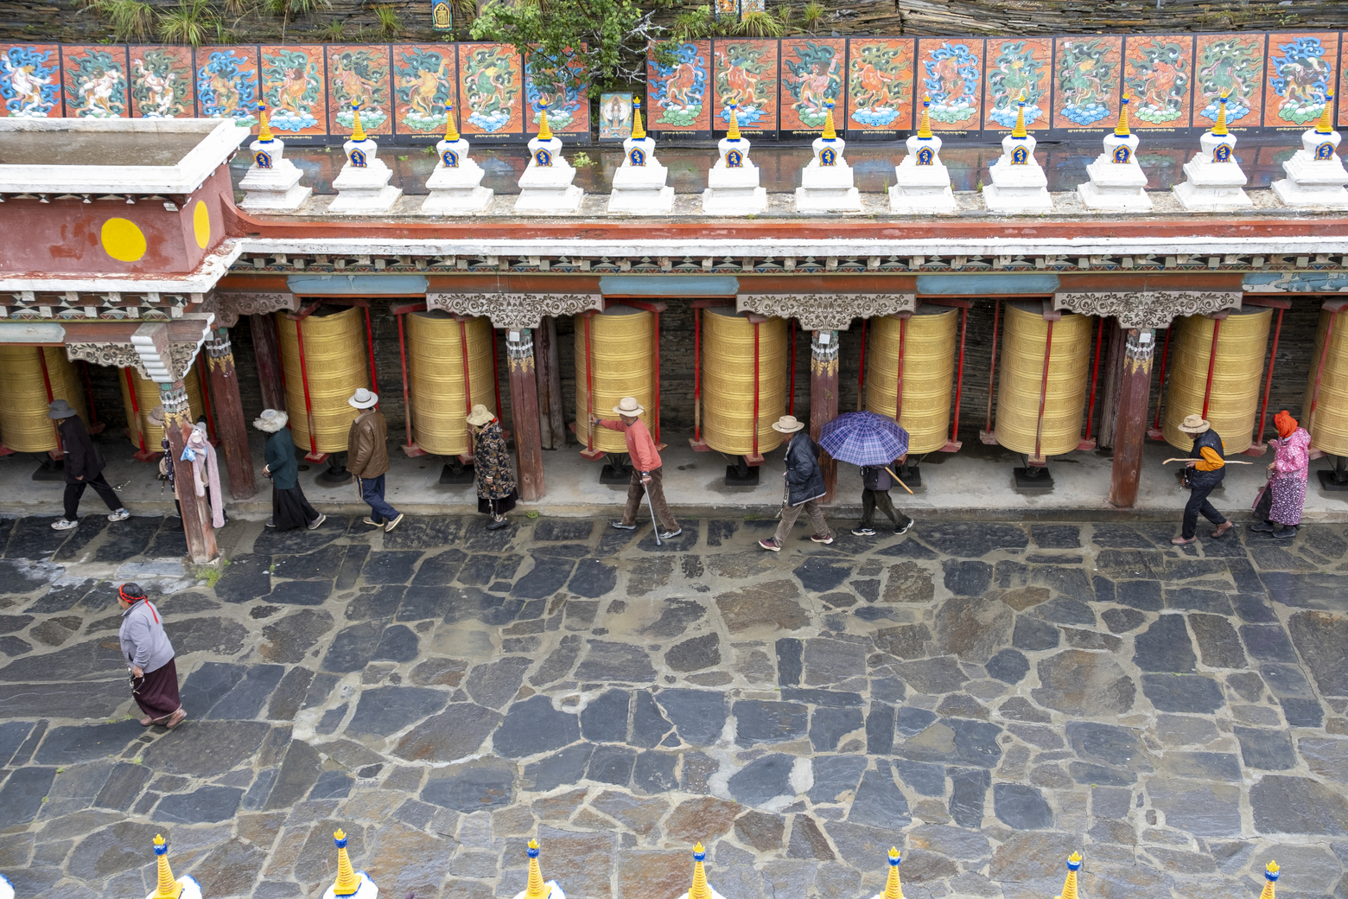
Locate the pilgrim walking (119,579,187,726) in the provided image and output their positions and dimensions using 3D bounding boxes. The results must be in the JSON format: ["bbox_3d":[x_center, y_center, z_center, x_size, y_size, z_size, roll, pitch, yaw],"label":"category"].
[{"bbox_3d":[-4.907,1.924,14.366,0.520,1.548,0.460,0,25,2],"label":"pilgrim walking"}]

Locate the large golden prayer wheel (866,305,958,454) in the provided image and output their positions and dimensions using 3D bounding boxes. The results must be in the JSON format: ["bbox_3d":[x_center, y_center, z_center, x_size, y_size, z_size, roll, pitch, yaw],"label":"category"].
[{"bbox_3d":[2.785,-0.937,18.048,0.990,1.735,0.990,0,26,2],"label":"large golden prayer wheel"}]

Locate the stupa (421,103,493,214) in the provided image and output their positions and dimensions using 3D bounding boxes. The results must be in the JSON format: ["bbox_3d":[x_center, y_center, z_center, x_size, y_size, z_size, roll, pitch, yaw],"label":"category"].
[{"bbox_3d":[-2.442,-3.290,17.015,0.700,1.162,0.680,0,26,2],"label":"stupa"}]

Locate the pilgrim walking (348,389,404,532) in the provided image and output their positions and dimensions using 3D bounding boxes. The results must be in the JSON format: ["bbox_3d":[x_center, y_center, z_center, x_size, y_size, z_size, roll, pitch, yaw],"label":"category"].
[{"bbox_3d":[-3.474,0.124,17.708,0.537,1.750,0.550,5,26,11],"label":"pilgrim walking"}]

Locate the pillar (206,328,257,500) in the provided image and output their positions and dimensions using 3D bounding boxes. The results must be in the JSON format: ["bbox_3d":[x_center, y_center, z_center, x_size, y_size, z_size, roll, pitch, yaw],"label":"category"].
[{"bbox_3d":[-5.260,-0.476,18.346,0.310,2.220,0.310,0,25,4],"label":"pillar"}]

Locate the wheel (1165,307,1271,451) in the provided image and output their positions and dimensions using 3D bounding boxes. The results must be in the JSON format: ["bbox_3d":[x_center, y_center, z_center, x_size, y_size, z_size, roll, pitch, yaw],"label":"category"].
[{"bbox_3d":[6.342,-0.921,17.957,1.038,1.706,1.038,0,25,4],"label":"wheel"}]

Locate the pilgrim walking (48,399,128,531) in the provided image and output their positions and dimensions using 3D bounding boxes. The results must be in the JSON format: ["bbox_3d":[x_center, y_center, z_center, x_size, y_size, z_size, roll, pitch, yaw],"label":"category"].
[{"bbox_3d":[-6.876,0.155,17.688,0.841,1.587,0.511,0,25,4],"label":"pilgrim walking"}]

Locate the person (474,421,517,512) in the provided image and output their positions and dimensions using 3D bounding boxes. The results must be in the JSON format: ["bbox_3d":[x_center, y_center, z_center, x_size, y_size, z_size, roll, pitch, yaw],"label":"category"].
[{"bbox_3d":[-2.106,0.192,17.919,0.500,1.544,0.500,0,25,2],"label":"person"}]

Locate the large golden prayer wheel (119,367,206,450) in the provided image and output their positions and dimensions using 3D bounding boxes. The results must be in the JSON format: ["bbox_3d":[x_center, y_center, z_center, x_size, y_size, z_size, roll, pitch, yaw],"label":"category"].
[{"bbox_3d":[-6.177,-0.943,18.442,0.950,1.735,0.950,-1,26,0],"label":"large golden prayer wheel"}]

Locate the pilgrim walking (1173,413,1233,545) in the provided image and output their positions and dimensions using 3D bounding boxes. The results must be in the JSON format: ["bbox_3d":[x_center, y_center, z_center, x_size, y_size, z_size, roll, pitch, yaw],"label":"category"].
[{"bbox_3d":[5.987,0.316,17.180,0.680,1.560,0.520,-2,25,0],"label":"pilgrim walking"}]

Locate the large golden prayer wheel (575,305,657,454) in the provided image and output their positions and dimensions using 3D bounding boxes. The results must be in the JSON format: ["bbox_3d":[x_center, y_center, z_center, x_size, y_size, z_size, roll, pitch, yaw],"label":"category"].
[{"bbox_3d":[-0.701,-0.950,18.354,0.974,1.744,0.974,-1,25,0],"label":"large golden prayer wheel"}]

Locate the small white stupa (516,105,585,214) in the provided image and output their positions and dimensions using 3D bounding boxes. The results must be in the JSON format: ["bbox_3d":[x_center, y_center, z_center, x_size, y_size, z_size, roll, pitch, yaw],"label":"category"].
[{"bbox_3d":[-1.413,-3.325,17.164,0.717,1.179,0.717,0,25,4],"label":"small white stupa"}]

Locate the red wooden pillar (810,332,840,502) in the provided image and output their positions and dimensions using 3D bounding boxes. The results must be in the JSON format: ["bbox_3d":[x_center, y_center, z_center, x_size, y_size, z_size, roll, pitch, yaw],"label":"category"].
[{"bbox_3d":[1.751,-0.412,17.913,0.310,2.206,0.310,0,25,2],"label":"red wooden pillar"}]

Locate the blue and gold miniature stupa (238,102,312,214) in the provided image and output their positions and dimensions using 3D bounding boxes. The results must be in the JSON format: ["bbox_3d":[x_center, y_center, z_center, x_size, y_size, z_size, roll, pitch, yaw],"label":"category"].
[{"bbox_3d":[-4.517,-3.314,17.095,0.700,1.139,0.680,0,26,2],"label":"blue and gold miniature stupa"}]

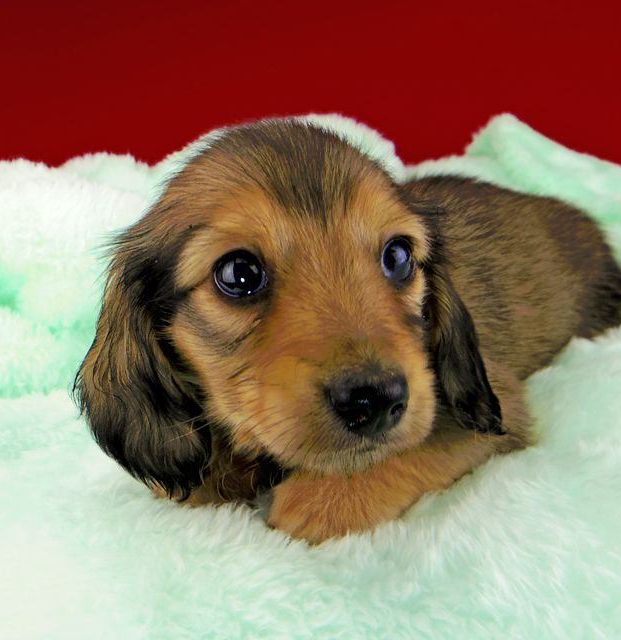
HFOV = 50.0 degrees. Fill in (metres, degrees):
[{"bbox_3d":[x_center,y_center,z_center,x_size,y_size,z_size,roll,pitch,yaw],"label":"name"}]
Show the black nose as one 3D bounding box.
[{"bbox_3d":[0.018,0.026,0.212,0.023,0.019,0.016,-13,20,-22],"label":"black nose"}]

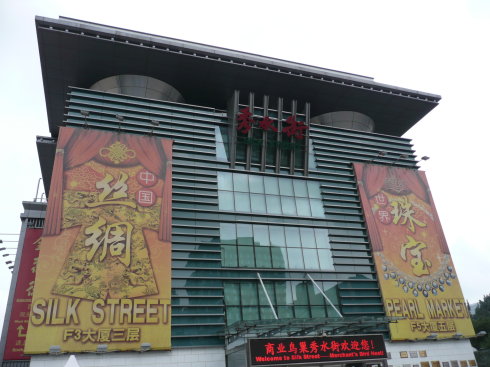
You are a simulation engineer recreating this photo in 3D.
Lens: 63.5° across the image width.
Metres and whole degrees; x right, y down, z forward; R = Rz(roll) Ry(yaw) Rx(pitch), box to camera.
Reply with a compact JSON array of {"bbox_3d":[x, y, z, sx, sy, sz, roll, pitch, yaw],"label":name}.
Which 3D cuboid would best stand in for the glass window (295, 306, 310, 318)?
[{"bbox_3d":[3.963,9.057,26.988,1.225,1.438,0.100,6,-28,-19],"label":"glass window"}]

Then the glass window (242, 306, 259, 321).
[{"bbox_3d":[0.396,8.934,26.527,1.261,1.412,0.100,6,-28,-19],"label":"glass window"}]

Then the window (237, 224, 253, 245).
[{"bbox_3d":[-0.017,3.468,27.325,1.198,1.640,0.100,5,-28,-19],"label":"window"}]

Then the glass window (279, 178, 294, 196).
[{"bbox_3d":[3.369,0.315,32.279,1.261,1.545,0.100,6,-28,-19],"label":"glass window"}]

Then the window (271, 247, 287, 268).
[{"bbox_3d":[2.497,5.317,28.397,1.225,1.587,0.100,6,-28,-19],"label":"window"}]

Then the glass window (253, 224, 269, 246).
[{"bbox_3d":[1.209,3.789,28.694,1.225,1.587,0.100,6,-28,-19],"label":"glass window"}]

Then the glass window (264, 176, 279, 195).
[{"bbox_3d":[2.266,0.218,33.158,1.306,1.644,0.100,6,-28,-19],"label":"glass window"}]

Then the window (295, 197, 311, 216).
[{"bbox_3d":[4.548,1.850,31.082,1.225,1.587,0.100,6,-28,-19],"label":"window"}]

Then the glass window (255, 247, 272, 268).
[{"bbox_3d":[1.232,5.061,26.984,1.218,1.679,0.100,5,-28,-19],"label":"glass window"}]

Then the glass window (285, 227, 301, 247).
[{"bbox_3d":[3.557,4.016,29.522,1.225,1.587,0.100,6,-28,-19],"label":"glass window"}]

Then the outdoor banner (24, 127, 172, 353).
[{"bbox_3d":[-8.951,3.073,26.636,8.128,15.181,0.220,6,-28,-19],"label":"outdoor banner"}]

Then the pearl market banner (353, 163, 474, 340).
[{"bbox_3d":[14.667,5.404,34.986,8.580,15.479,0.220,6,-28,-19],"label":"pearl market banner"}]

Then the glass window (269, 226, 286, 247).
[{"bbox_3d":[2.440,3.996,29.960,1.261,1.584,0.100,6,-28,-19],"label":"glass window"}]

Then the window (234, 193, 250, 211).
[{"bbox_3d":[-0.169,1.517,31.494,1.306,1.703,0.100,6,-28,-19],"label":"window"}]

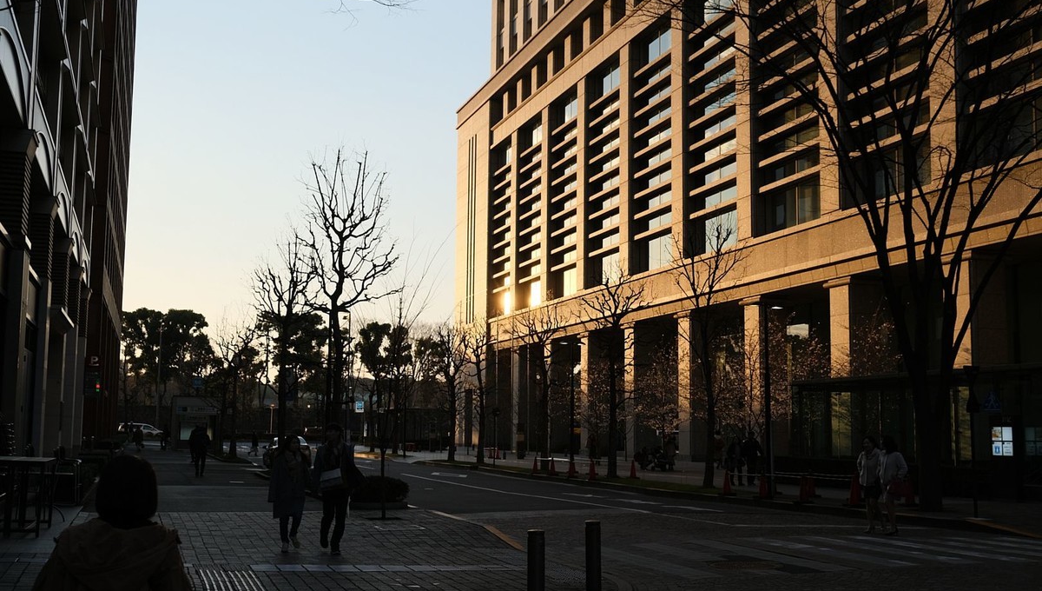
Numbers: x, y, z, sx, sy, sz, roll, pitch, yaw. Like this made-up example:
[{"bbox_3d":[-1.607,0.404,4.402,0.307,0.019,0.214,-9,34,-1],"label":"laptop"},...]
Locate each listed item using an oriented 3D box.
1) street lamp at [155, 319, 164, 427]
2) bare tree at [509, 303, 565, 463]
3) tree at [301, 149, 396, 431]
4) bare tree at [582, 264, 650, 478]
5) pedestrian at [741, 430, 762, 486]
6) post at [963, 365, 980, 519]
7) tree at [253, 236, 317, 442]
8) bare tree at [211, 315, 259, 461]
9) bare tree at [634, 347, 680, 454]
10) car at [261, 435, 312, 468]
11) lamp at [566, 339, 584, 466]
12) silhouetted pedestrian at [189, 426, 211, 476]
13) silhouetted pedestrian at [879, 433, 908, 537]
[{"bbox_3d":[-36.986,8.657,112.750,0.500,12.400,1.300,1,-7,-6],"label":"street lamp"},{"bbox_3d":[0.808,3.796,45.917,2.300,6.900,2.300,1,-7,0],"label":"bare tree"},{"bbox_3d":[-4.914,0.594,31.673,2.500,9.900,2.600,3,-7,-19],"label":"tree"},{"bbox_3d":[3.293,2.677,38.442,2.350,7.300,2.350,1,-7,0],"label":"bare tree"},{"bbox_3d":[7.241,5.103,34.603,0.620,1.710,0.420,3,-7,-18],"label":"pedestrian"},{"bbox_3d":[9.460,3.055,23.065,0.420,3.140,0.130,3,-7,-19],"label":"post"},{"bbox_3d":[-9.177,2.263,42.658,2.400,9.200,2.400,3,-7,-19],"label":"tree"},{"bbox_3d":[-16.892,5.337,64.932,2.700,8.410,2.700,3,-7,-19],"label":"bare tree"},{"bbox_3d":[7.526,5.842,60.139,2.500,6.620,2.500,0,-7,0],"label":"bare tree"},{"bbox_3d":[-10.631,7.059,50.087,1.750,1.430,4.600,3,-7,-19],"label":"car"},{"bbox_3d":[2.269,4.498,44.240,0.750,5.330,0.300,3,-7,-19],"label":"lamp"},{"bbox_3d":[-10.552,5.122,36.404,0.540,1.720,0.400,3,-7,-19],"label":"silhouetted pedestrian"},{"bbox_3d":[6.084,3.113,18.099,0.420,1.630,0.460,5,-8,-30],"label":"silhouetted pedestrian"}]

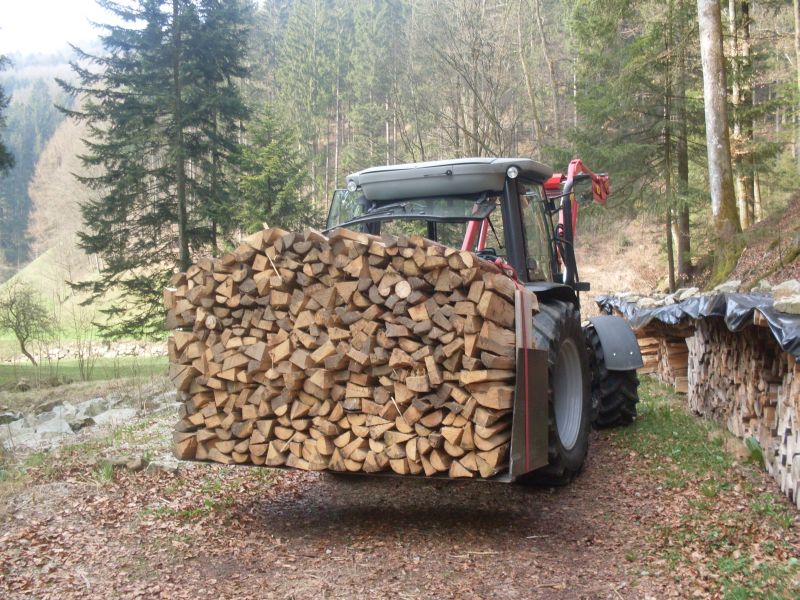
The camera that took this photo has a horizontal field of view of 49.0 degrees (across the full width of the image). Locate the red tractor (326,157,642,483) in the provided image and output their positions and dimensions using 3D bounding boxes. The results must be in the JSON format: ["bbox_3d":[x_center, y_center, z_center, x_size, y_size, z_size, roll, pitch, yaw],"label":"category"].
[{"bbox_3d":[1.058,0.099,8.853,2.200,2.720,4.300,-1,2,26],"label":"red tractor"}]

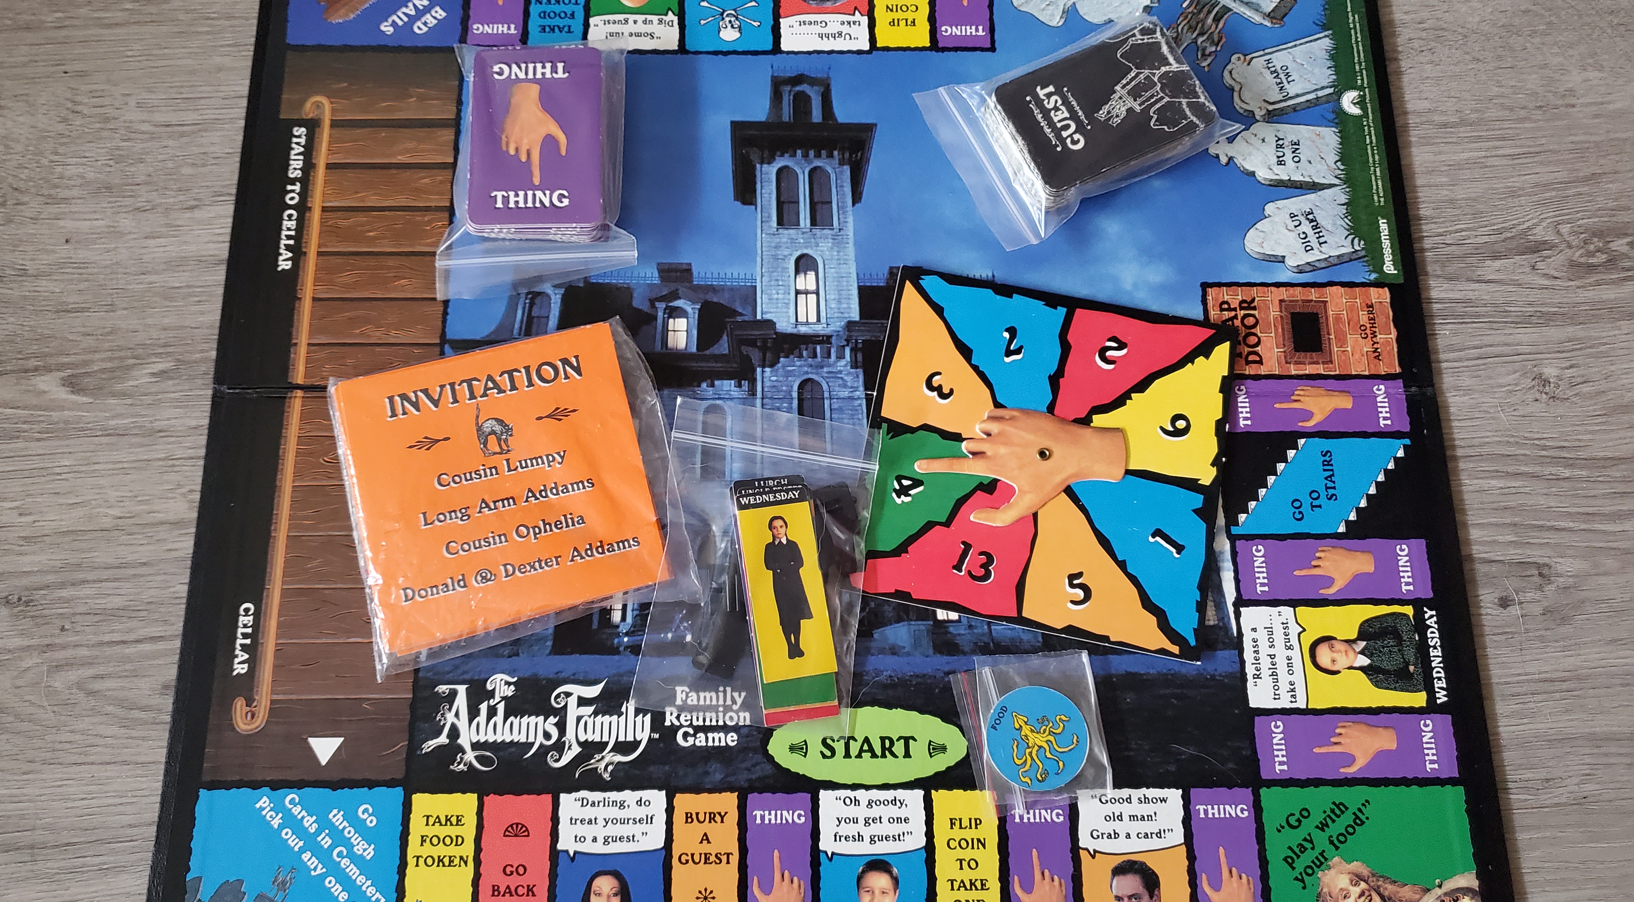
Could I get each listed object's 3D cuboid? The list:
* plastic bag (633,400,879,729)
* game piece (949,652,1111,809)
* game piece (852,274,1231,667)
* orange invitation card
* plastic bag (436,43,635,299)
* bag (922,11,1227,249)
[{"bbox_3d":[-0.020,0.039,0.434,0.076,0.014,0.115,7,75,1],"label":"plastic bag"},{"bbox_3d":[0.075,0.097,0.423,0.049,0.006,0.049,-10,75,-3],"label":"game piece"},{"bbox_3d":[0.085,0.002,0.450,0.128,0.005,0.132,9,75,2],"label":"game piece"},{"bbox_3d":[-0.115,0.009,0.444,0.105,0.008,0.108,-16,75,-5],"label":"orange invitation card"},{"bbox_3d":[-0.107,-0.111,0.473,0.075,0.015,0.107,-2,75,-1],"label":"plastic bag"},{"bbox_3d":[0.104,-0.130,0.480,0.108,0.016,0.077,-23,76,-7],"label":"bag"}]

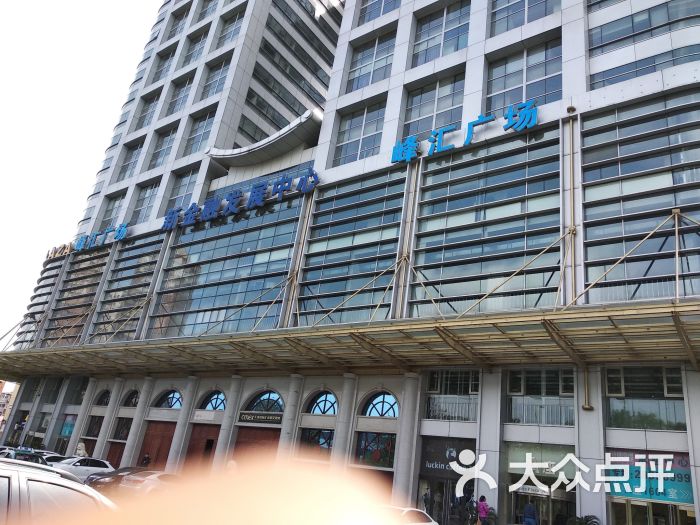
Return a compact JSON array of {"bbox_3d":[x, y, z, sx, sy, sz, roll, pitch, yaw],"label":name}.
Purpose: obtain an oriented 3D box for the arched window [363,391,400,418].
[{"bbox_3d":[1.867,7.831,28.957,2.760,1.368,0.200,-9,-29,35],"label":"arched window"}]

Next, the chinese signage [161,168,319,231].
[{"bbox_3d":[-9.113,-4.738,41.061,17.300,2.250,0.350,-9,-29,36],"label":"chinese signage"}]

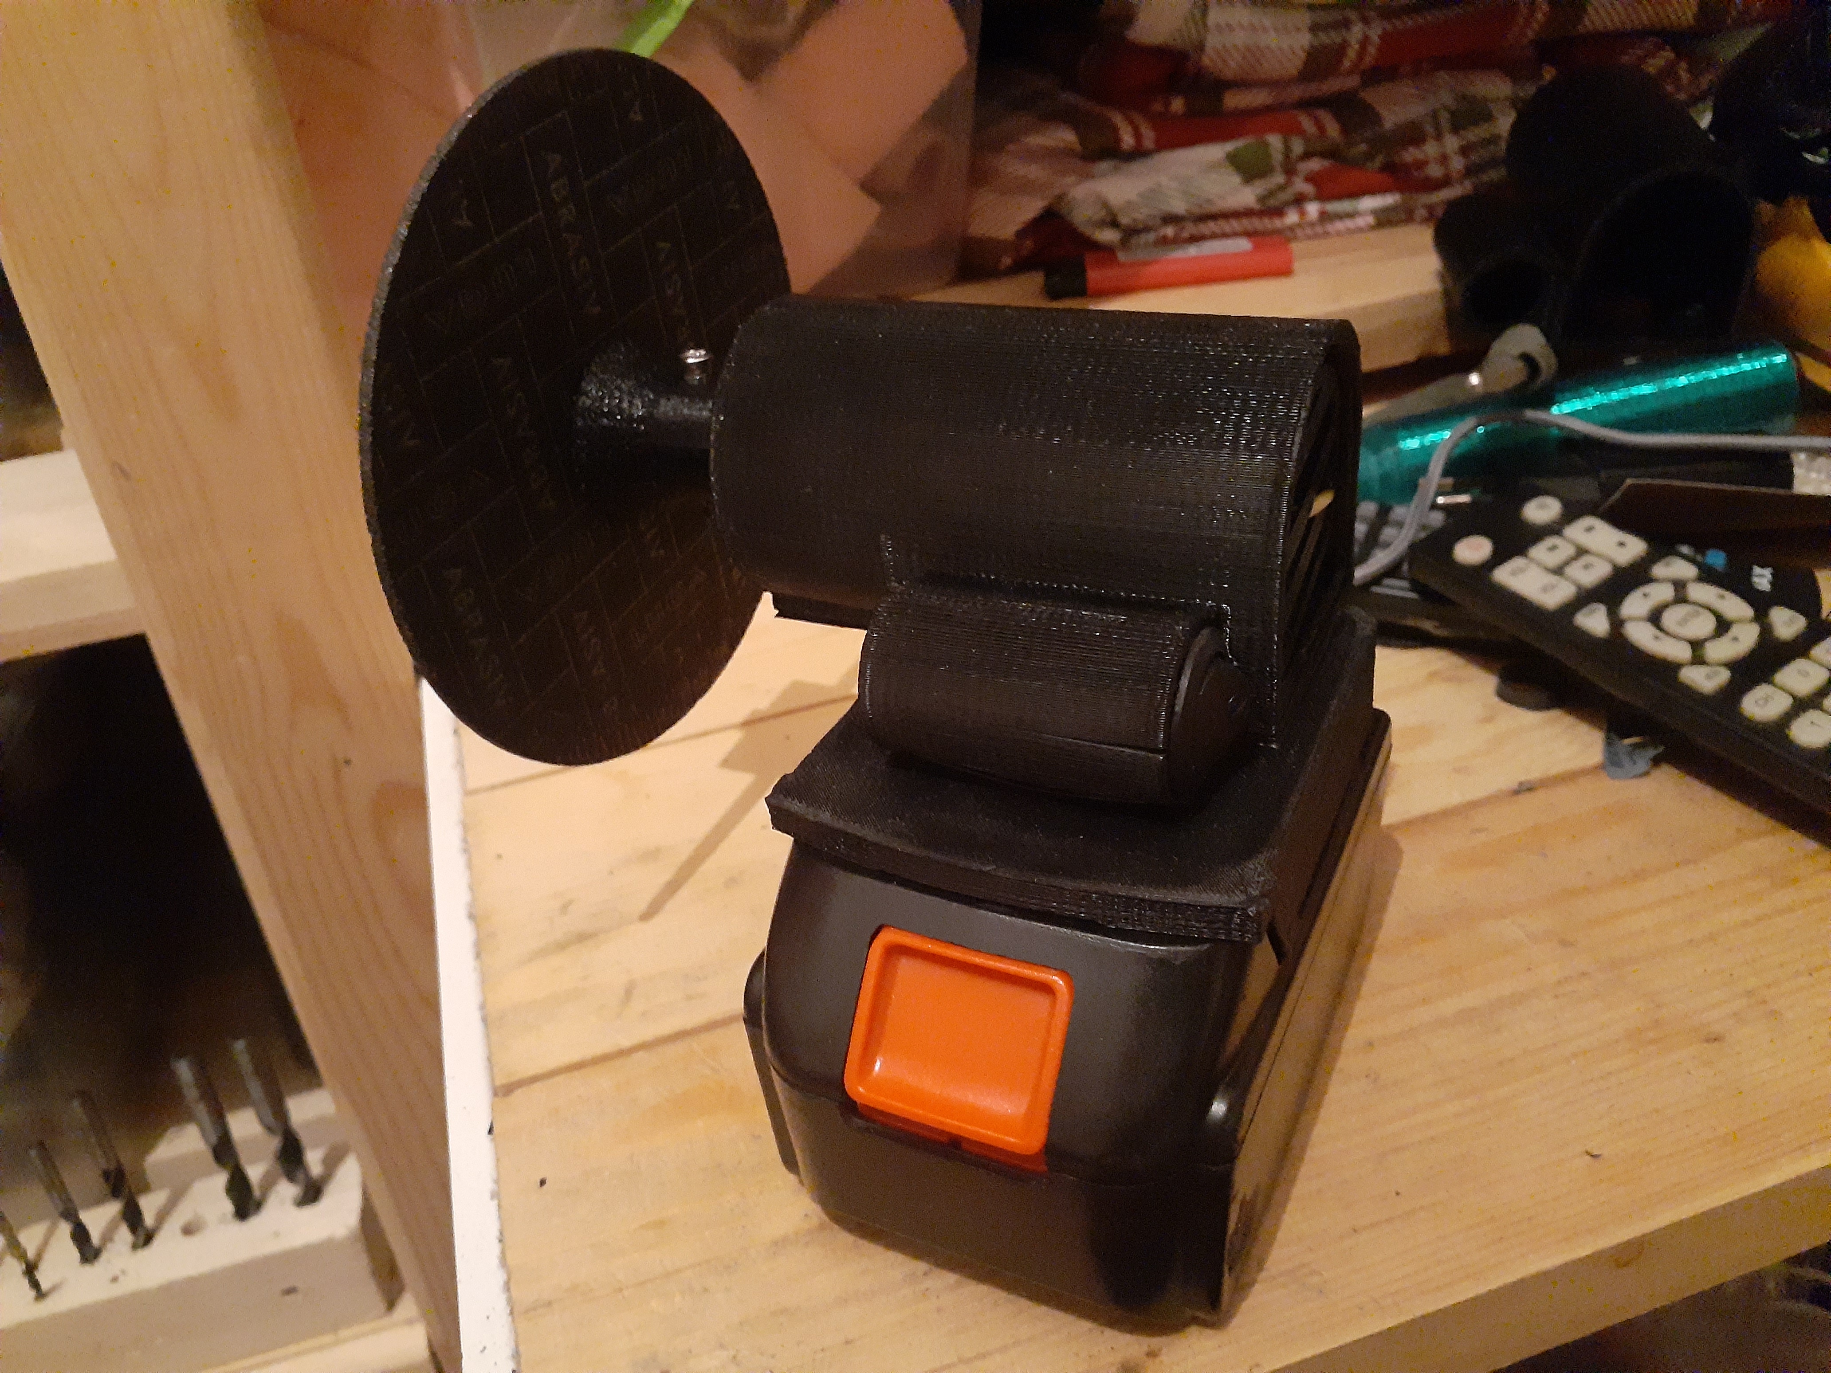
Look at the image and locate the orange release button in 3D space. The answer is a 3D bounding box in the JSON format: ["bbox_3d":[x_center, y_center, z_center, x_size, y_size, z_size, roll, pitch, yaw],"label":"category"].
[{"bbox_3d":[0.006,0.046,0.188,0.029,0.024,0.005,9,-3,26],"label":"orange release button"}]

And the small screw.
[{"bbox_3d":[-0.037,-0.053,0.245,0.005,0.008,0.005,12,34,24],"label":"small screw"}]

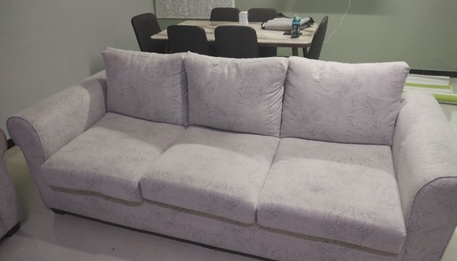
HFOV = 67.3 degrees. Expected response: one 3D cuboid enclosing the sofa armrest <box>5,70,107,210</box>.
[{"bbox_3d":[-1.038,0.012,2.464,0.225,0.655,0.900,7,30,16],"label":"sofa armrest"}]

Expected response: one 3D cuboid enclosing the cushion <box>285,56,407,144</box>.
[{"bbox_3d":[0.696,-0.196,2.147,0.670,0.500,0.190,7,21,16],"label":"cushion"}]

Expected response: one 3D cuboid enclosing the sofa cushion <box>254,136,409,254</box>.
[{"bbox_3d":[0.616,0.305,2.074,0.720,0.175,0.800,7,29,17],"label":"sofa cushion"}]

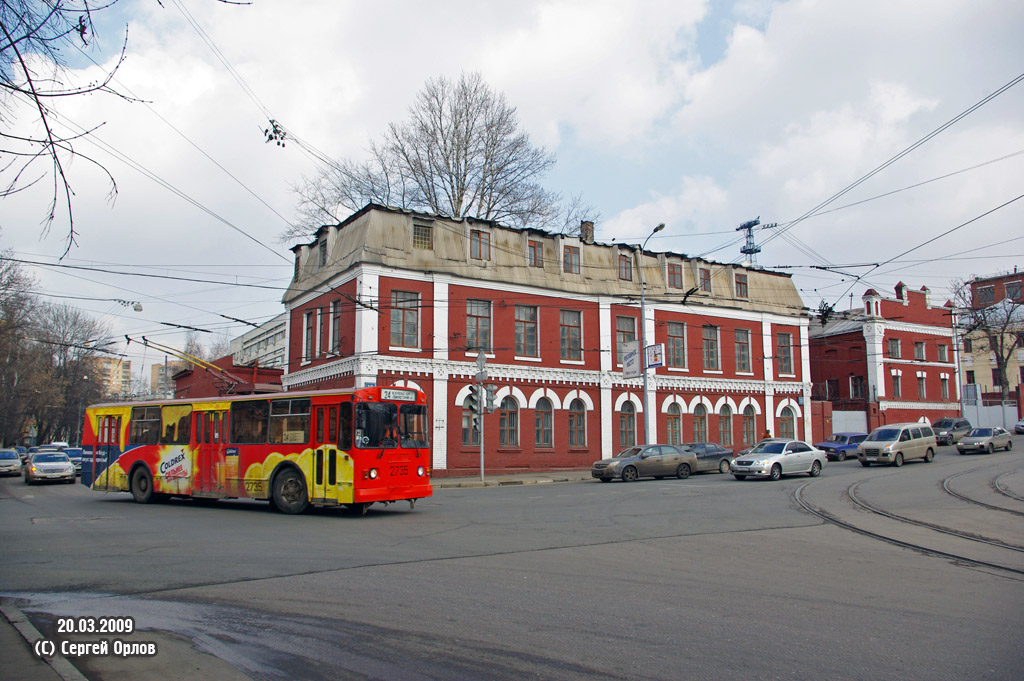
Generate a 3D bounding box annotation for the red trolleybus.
[{"bbox_3d":[-7.355,2.889,20.867,11.820,3.100,2.500,-5,-9,33],"label":"red trolleybus"}]

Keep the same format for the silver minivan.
[{"bbox_3d":[18.891,5.094,37.675,4.700,1.960,1.820,1,-7,-35],"label":"silver minivan"}]

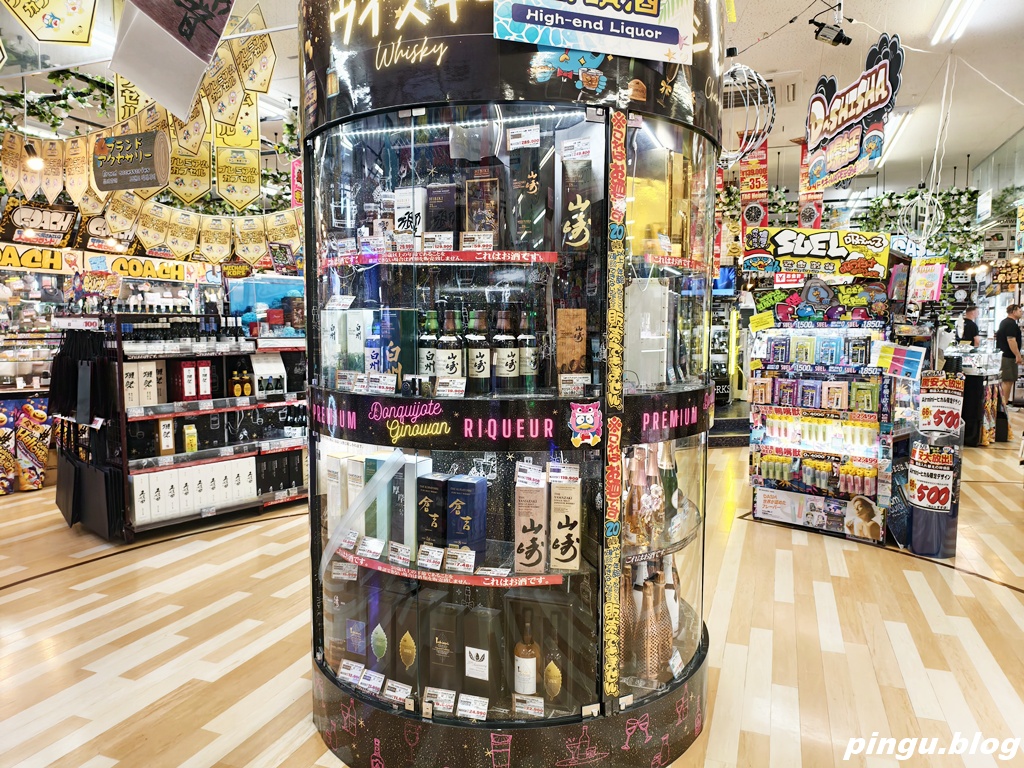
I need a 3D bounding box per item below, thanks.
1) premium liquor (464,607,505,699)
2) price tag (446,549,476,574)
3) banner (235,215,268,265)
[{"bbox_3d":[-0.095,0.902,2.280,0.093,0.277,0.089,2,5,23],"label":"premium liquor"},{"bbox_3d":[-0.173,0.594,2.287,0.104,0.072,0.005,1,-17,14],"label":"price tag"},{"bbox_3d":[-2.278,-1.255,5.950,0.283,0.422,0.012,-1,4,4],"label":"banner"}]

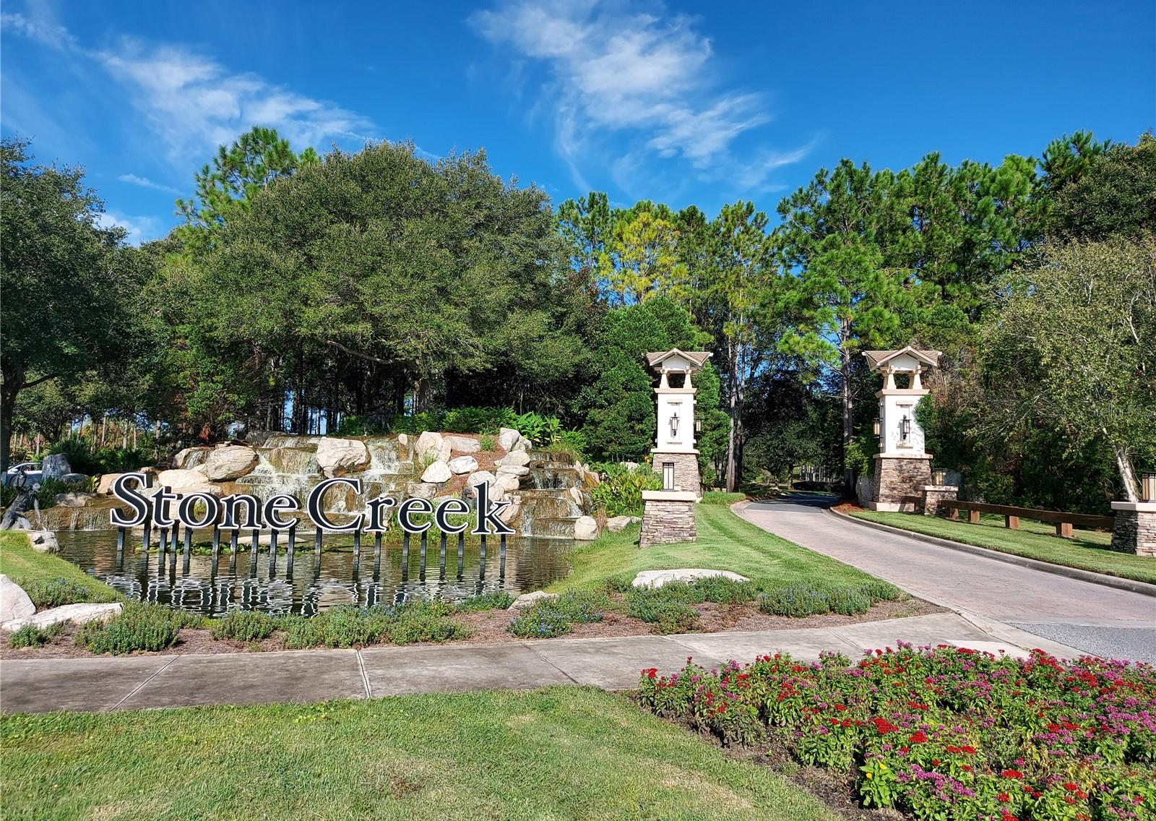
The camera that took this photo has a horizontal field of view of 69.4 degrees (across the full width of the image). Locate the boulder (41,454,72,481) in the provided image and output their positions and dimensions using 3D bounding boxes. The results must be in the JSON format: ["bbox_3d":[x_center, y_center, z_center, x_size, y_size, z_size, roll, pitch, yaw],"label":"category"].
[{"bbox_3d":[-18.699,2.071,29.931,0.950,1.030,0.800,4,-6,-32],"label":"boulder"}]

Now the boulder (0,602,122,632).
[{"bbox_3d":[-4.987,1.940,8.067,1.080,0.230,0.600,5,-6,-35],"label":"boulder"}]

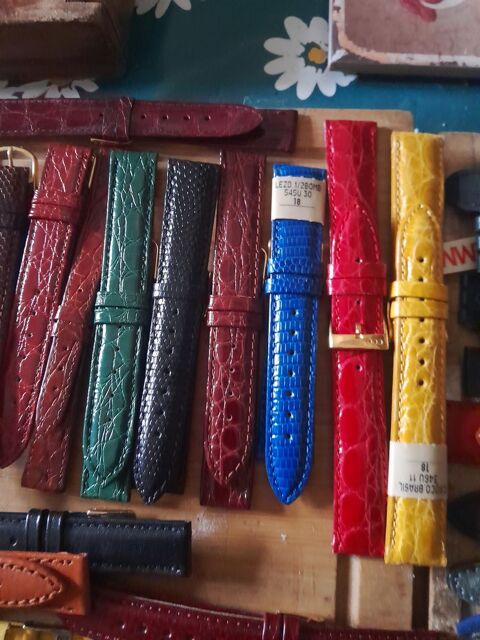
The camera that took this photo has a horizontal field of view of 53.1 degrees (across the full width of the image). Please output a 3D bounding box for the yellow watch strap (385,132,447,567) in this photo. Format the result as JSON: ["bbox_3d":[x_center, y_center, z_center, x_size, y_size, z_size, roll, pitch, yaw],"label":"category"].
[{"bbox_3d":[0.060,0.006,0.161,0.019,0.009,0.146,3,83,0],"label":"yellow watch strap"}]

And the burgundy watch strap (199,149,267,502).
[{"bbox_3d":[-0.001,0.001,0.162,0.018,0.009,0.122,3,83,0],"label":"burgundy watch strap"}]

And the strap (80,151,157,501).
[{"bbox_3d":[-0.041,-0.001,0.162,0.017,0.009,0.118,3,83,0],"label":"strap"}]

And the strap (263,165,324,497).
[{"bbox_3d":[0.018,0.003,0.162,0.019,0.009,0.115,2,83,0],"label":"strap"}]

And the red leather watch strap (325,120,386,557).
[{"bbox_3d":[0.039,0.002,0.162,0.019,0.009,0.147,1,83,0],"label":"red leather watch strap"}]

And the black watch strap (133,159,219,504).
[{"bbox_3d":[-0.022,0.001,0.162,0.019,0.009,0.116,5,83,1],"label":"black watch strap"}]

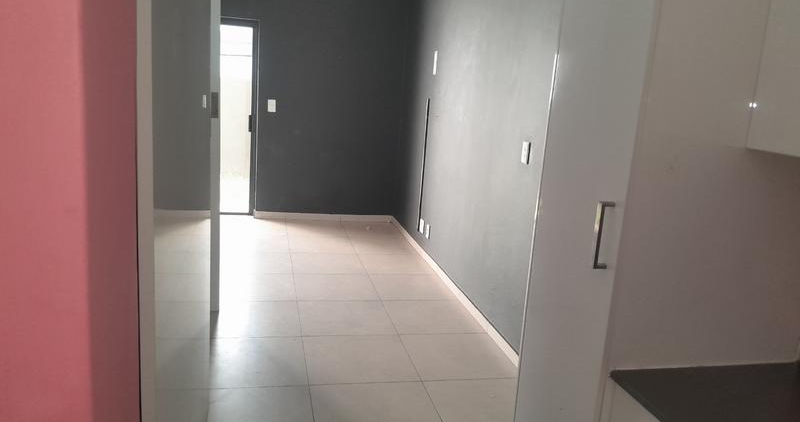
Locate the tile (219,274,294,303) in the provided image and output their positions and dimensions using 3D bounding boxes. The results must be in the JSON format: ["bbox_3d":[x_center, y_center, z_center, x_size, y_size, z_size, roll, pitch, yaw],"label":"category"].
[{"bbox_3d":[-1.077,0.572,4.442,0.600,0.012,0.600,1,12,-13],"label":"tile"}]

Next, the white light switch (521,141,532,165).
[{"bbox_3d":[0.707,-0.325,3.363,0.013,0.119,0.077,1,12,-13],"label":"white light switch"}]

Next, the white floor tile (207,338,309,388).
[{"bbox_3d":[-0.822,0.828,3.298,0.600,0.012,0.600,1,12,-13],"label":"white floor tile"}]

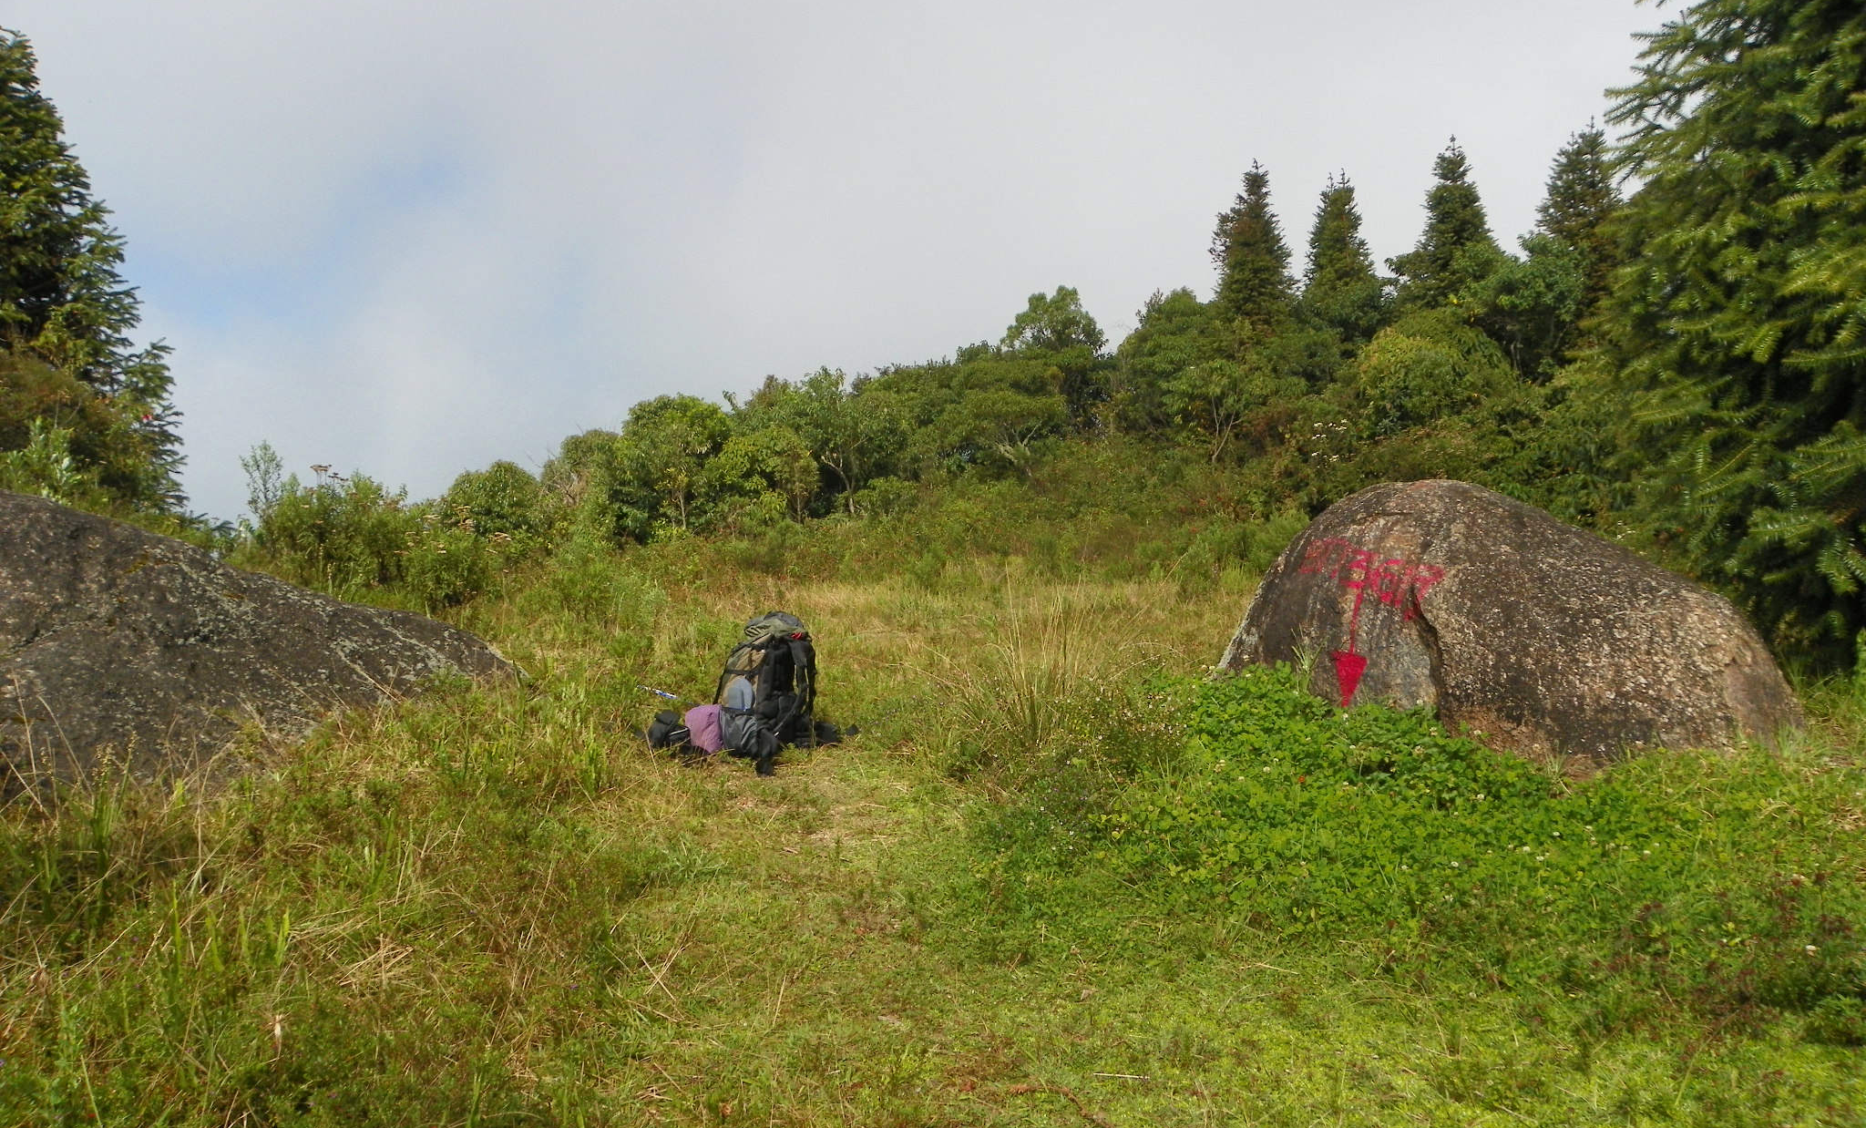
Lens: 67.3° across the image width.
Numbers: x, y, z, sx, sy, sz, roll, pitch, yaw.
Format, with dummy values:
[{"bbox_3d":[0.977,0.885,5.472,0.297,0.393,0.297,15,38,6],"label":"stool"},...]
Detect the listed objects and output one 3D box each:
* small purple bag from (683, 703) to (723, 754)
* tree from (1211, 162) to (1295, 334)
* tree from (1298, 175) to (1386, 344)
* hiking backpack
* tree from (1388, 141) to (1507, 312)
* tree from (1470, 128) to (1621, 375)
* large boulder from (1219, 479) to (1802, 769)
[{"bbox_3d":[-1.188,0.854,7.300,0.210,0.250,0.190,1,2,18],"label":"small purple bag"},{"bbox_3d":[6.507,-5.558,28.500,1.750,5.200,1.750,0,2,0],"label":"tree"},{"bbox_3d":[8.315,-5.380,28.500,1.750,5.000,1.750,0,2,0],"label":"tree"},{"bbox_3d":[-0.868,0.654,7.350,0.370,0.800,0.410,2,2,41],"label":"hiking backpack"},{"bbox_3d":[10.295,-5.694,28.000,2.100,5.400,2.100,0,2,0],"label":"tree"},{"bbox_3d":[12.315,-5.519,27.000,2.300,5.600,2.300,0,2,0],"label":"tree"},{"bbox_3d":[3.180,0.270,8.000,3.000,1.480,2.100,0,2,9],"label":"large boulder"}]

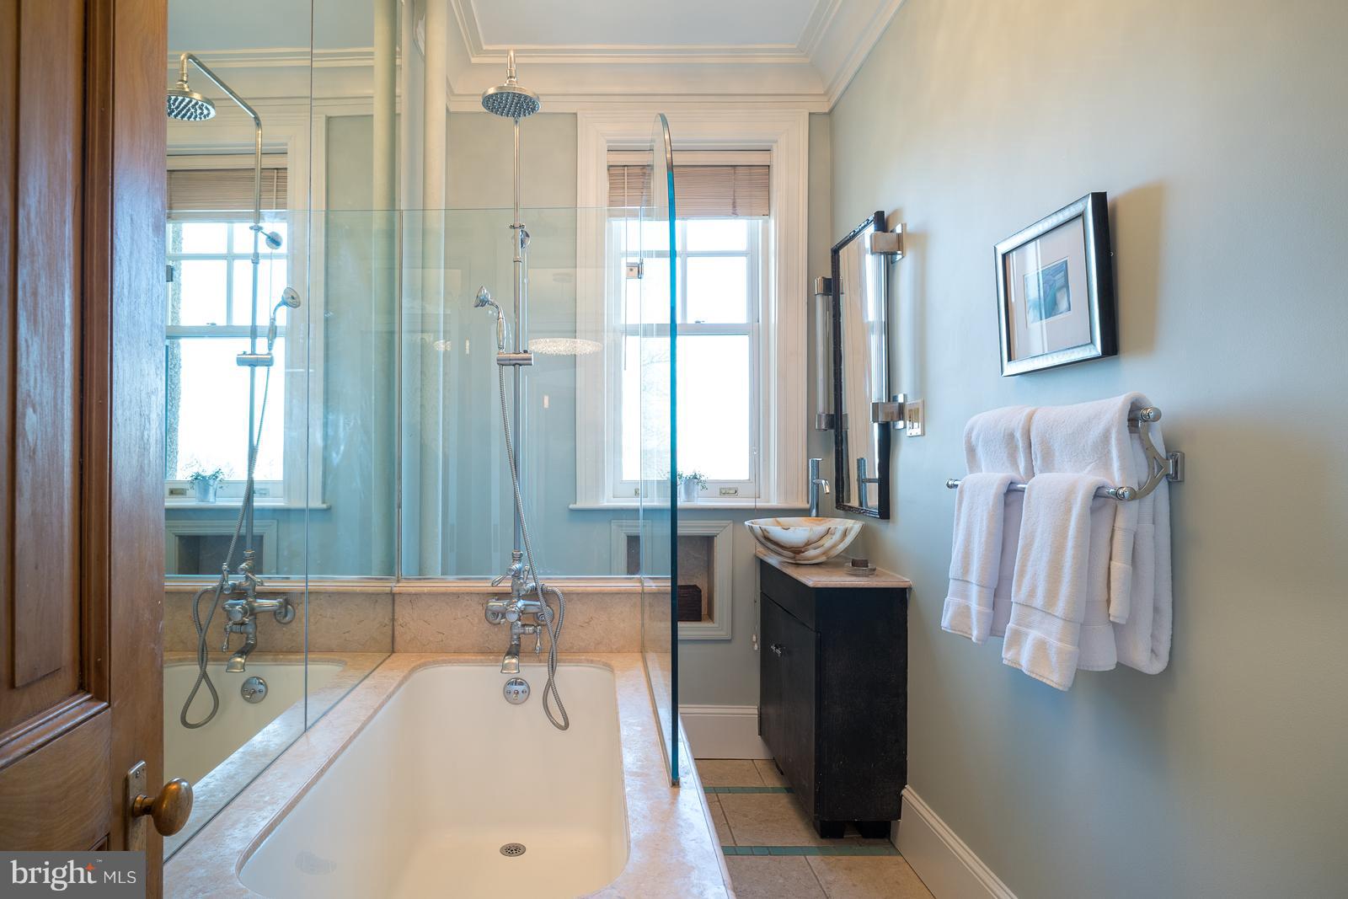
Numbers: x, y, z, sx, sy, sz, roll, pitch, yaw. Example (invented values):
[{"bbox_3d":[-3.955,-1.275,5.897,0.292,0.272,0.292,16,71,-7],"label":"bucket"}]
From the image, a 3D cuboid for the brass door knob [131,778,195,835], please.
[{"bbox_3d":[-0.553,0.387,0.730,0.051,0.055,0.054,0,-1,-12],"label":"brass door knob"}]

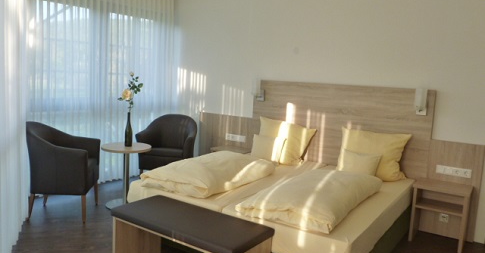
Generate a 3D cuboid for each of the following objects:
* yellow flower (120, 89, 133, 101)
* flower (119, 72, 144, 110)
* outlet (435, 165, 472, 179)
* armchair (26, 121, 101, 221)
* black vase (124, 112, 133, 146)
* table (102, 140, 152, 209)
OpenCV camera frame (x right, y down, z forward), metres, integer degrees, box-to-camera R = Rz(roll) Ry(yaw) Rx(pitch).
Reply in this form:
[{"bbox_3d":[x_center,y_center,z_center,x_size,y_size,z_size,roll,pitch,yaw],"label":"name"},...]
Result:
[{"bbox_3d":[-1.212,-0.333,4.138,0.110,0.118,0.100,0,8,-16],"label":"yellow flower"},{"bbox_3d":[-1.184,-0.360,4.154,0.258,0.428,0.170,1,8,-16],"label":"flower"},{"bbox_3d":[1.999,0.431,3.710,0.295,0.081,0.014,8,9,34],"label":"outlet"},{"bbox_3d":[-1.763,0.436,3.856,0.611,0.889,0.586,2,8,-6],"label":"armchair"},{"bbox_3d":[-1.216,0.033,4.206,0.075,0.368,0.075,8,9,34],"label":"black vase"},{"bbox_3d":[-1.254,0.532,4.261,0.520,0.638,0.520,3,8,0],"label":"table"}]

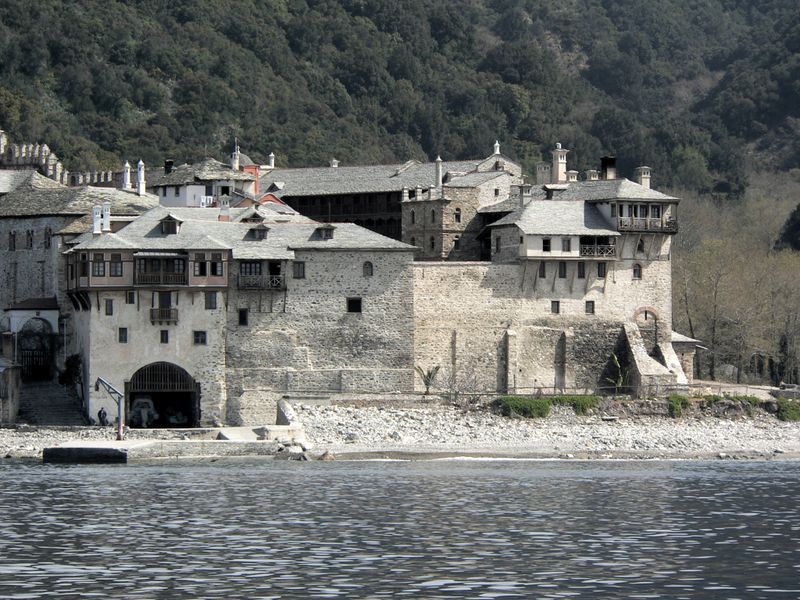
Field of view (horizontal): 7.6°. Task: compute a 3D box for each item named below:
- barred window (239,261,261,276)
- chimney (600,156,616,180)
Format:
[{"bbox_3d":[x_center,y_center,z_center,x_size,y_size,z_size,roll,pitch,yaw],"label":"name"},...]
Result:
[{"bbox_3d":[-12.982,-2.717,520.300,1.880,1.450,0.220,0,-1,0],"label":"barred window"},{"bbox_3d":[18.666,-11.772,540.000,1.020,2.200,1.000,0,-1,-33],"label":"chimney"}]

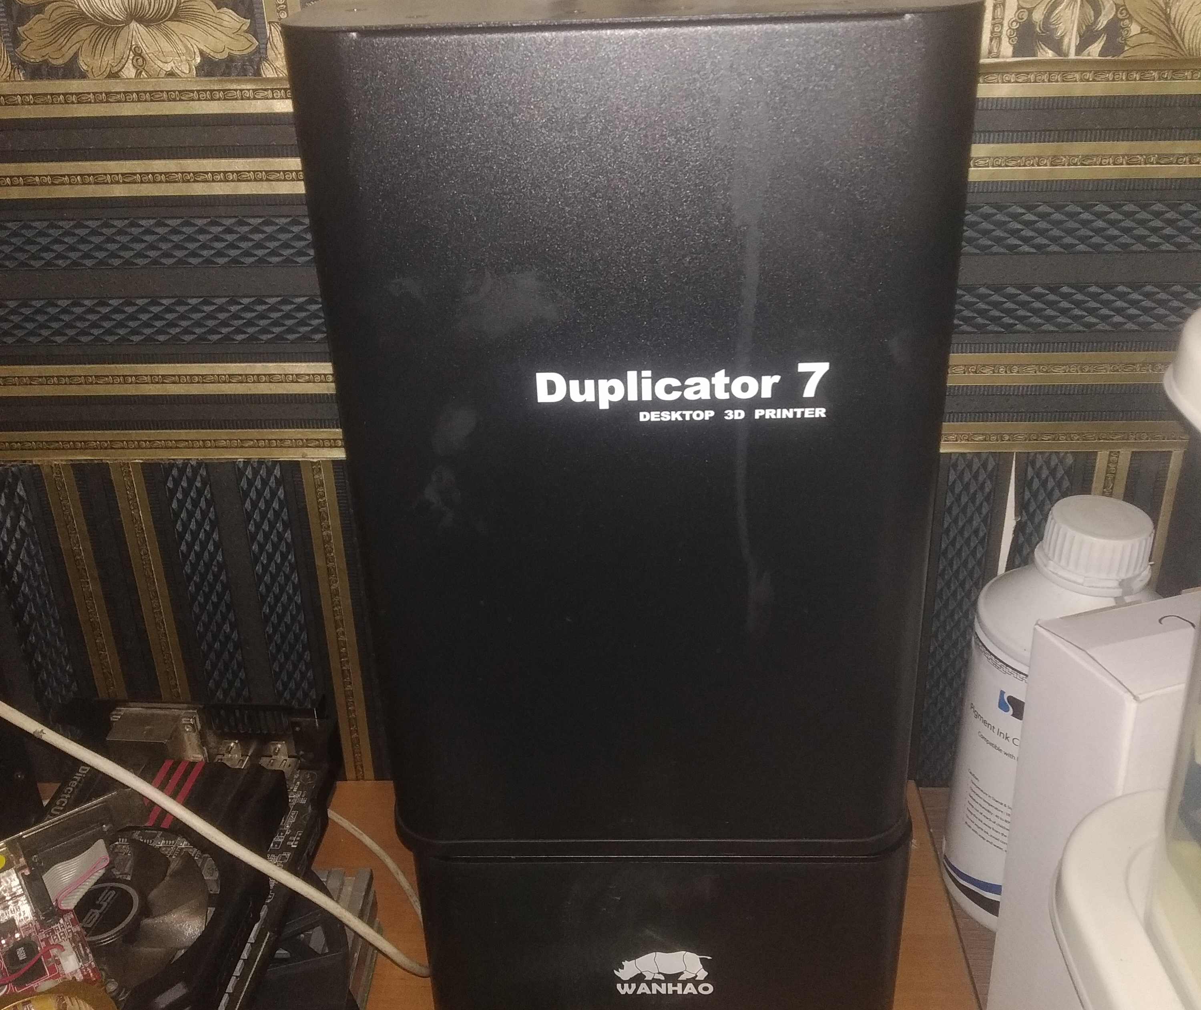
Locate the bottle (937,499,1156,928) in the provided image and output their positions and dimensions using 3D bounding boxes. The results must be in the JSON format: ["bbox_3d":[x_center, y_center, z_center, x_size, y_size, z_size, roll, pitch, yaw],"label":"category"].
[{"bbox_3d":[0.221,0.099,0.572,0.091,0.211,0.091,11,29,22],"label":"bottle"}]

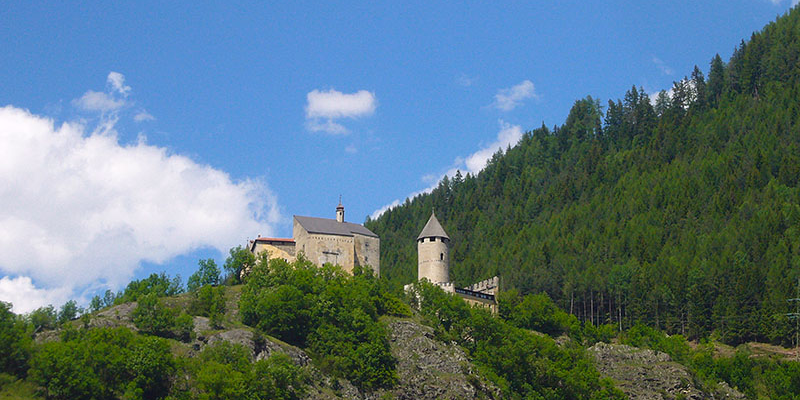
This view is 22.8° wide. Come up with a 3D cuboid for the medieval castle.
[{"bbox_3d":[-7.870,16.936,550.000,62.000,29.000,36.000,3,-12,-15],"label":"medieval castle"}]

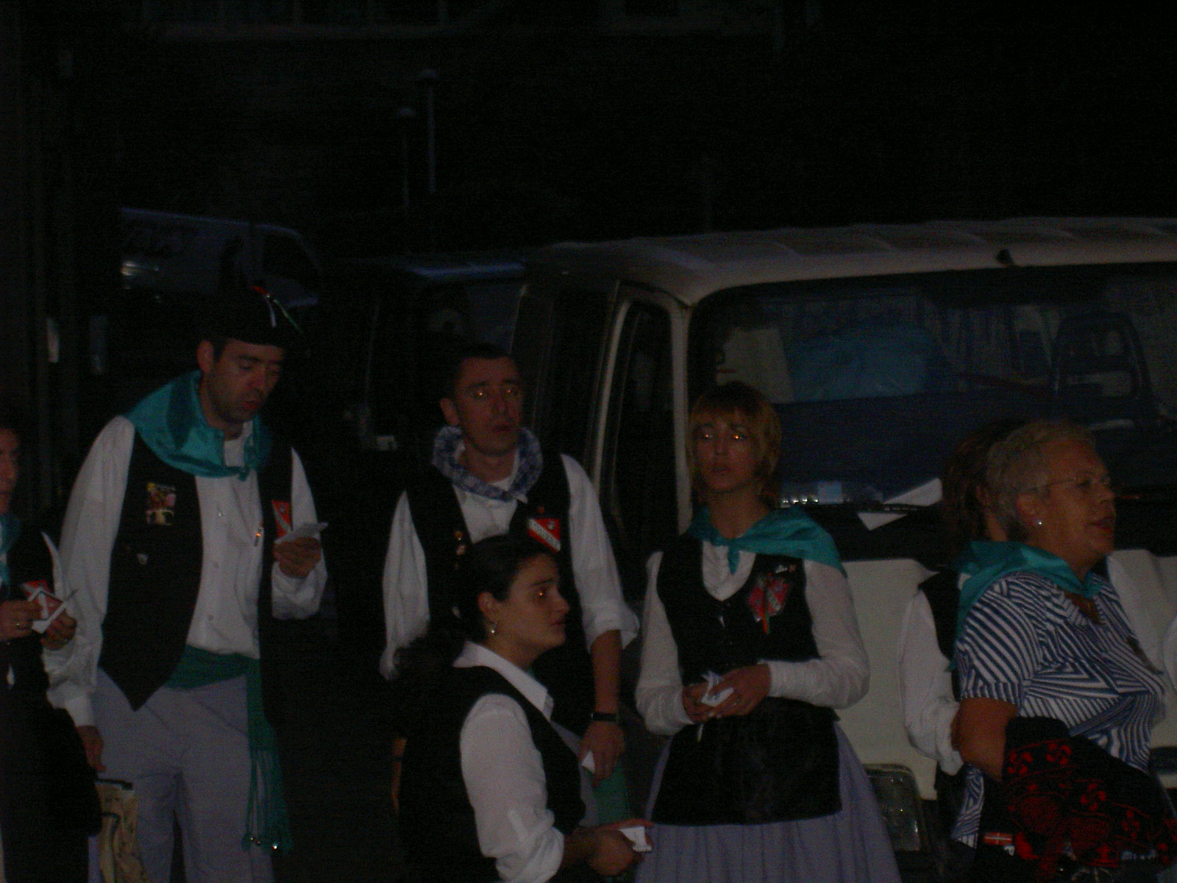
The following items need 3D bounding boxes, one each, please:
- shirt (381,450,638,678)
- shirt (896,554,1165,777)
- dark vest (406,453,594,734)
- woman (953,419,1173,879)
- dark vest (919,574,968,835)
[{"bbox_3d":[-0.172,0.282,8.150,0.540,0.560,0.290,0,3,-8],"label":"shirt"},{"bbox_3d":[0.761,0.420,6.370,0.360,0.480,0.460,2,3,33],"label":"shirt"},{"bbox_3d":[-0.189,0.314,8.150,0.400,0.590,0.270,0,3,-8],"label":"dark vest"},{"bbox_3d":[0.761,0.773,6.407,0.370,1.620,0.470,2,3,33],"label":"woman"},{"bbox_3d":[0.766,0.471,7.200,0.370,0.500,0.260,-1,3,-22],"label":"dark vest"}]

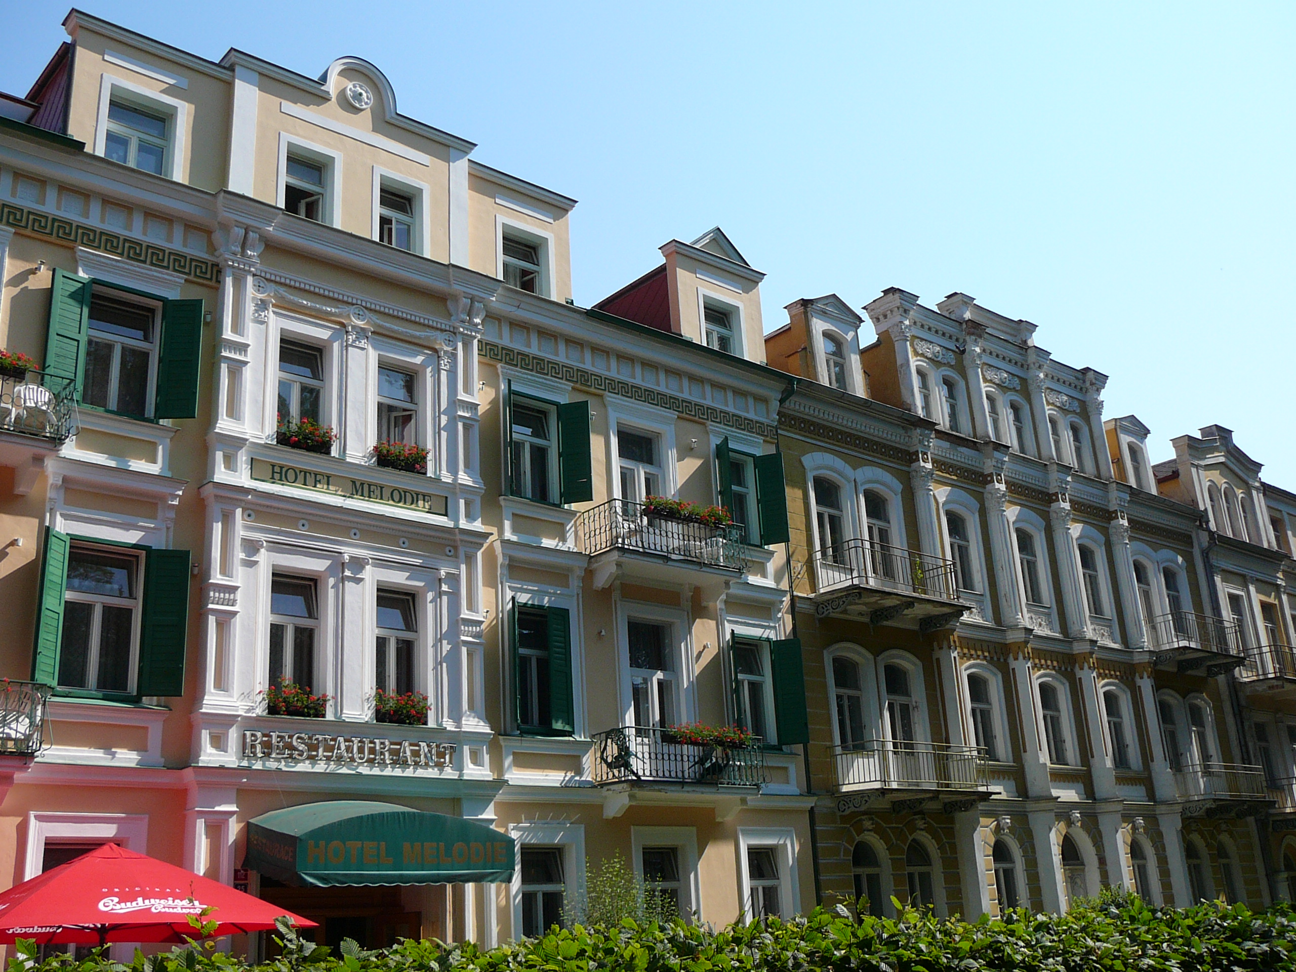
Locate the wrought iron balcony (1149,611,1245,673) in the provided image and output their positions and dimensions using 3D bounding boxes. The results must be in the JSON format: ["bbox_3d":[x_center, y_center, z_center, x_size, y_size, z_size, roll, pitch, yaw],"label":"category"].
[{"bbox_3d":[16.255,4.699,38.651,3.720,1.414,1.116,13,-25,-39],"label":"wrought iron balcony"}]

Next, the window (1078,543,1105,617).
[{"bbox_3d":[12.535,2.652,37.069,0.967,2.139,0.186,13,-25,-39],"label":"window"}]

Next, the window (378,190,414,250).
[{"bbox_3d":[-4.773,-4.975,24.778,0.860,1.250,0.120,13,-25,-38],"label":"window"}]

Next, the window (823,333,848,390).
[{"bbox_3d":[4.266,-2.711,30.174,0.780,1.420,0.180,13,-25,-39],"label":"window"}]

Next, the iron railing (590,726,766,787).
[{"bbox_3d":[0.623,5.129,24.425,3.363,0.904,1.102,13,-25,-38],"label":"iron railing"}]

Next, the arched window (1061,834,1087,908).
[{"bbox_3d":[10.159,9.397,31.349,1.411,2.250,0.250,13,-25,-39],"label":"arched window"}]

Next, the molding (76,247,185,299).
[{"bbox_3d":[-8.140,-3.321,20.567,1.680,0.340,0.220,13,-25,-38],"label":"molding"}]

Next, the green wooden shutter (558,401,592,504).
[{"bbox_3d":[-1.309,-0.629,24.180,0.533,1.966,0.050,-6,-19,9],"label":"green wooden shutter"}]

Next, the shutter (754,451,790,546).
[{"bbox_3d":[2.724,0.285,28.583,0.573,2.048,0.050,-9,-20,15],"label":"shutter"}]

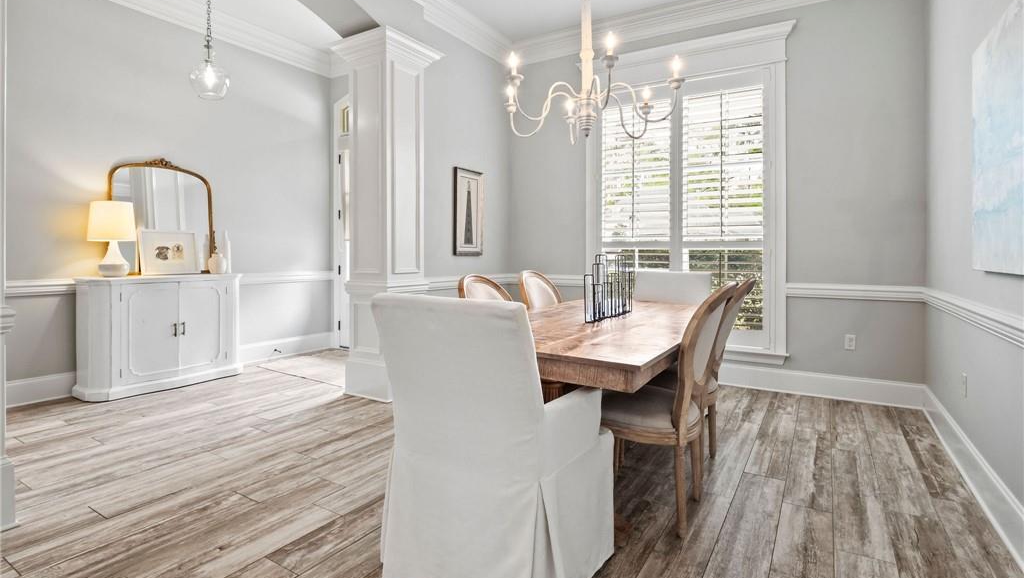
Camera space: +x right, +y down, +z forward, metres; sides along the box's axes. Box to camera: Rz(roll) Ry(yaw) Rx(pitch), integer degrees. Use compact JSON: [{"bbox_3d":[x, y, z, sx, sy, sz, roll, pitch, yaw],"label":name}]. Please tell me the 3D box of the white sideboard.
[{"bbox_3d":[-2.845,0.336,3.940,0.380,0.900,1.130,2,4,34],"label":"white sideboard"}]

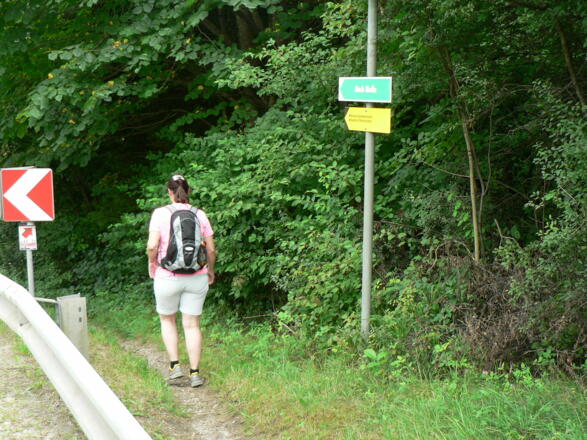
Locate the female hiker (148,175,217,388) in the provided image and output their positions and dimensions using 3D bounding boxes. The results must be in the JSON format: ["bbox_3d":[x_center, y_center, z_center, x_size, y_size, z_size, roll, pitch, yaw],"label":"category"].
[{"bbox_3d":[-0.866,0.478,6.697,0.530,1.650,0.500,-2,10,-12],"label":"female hiker"}]

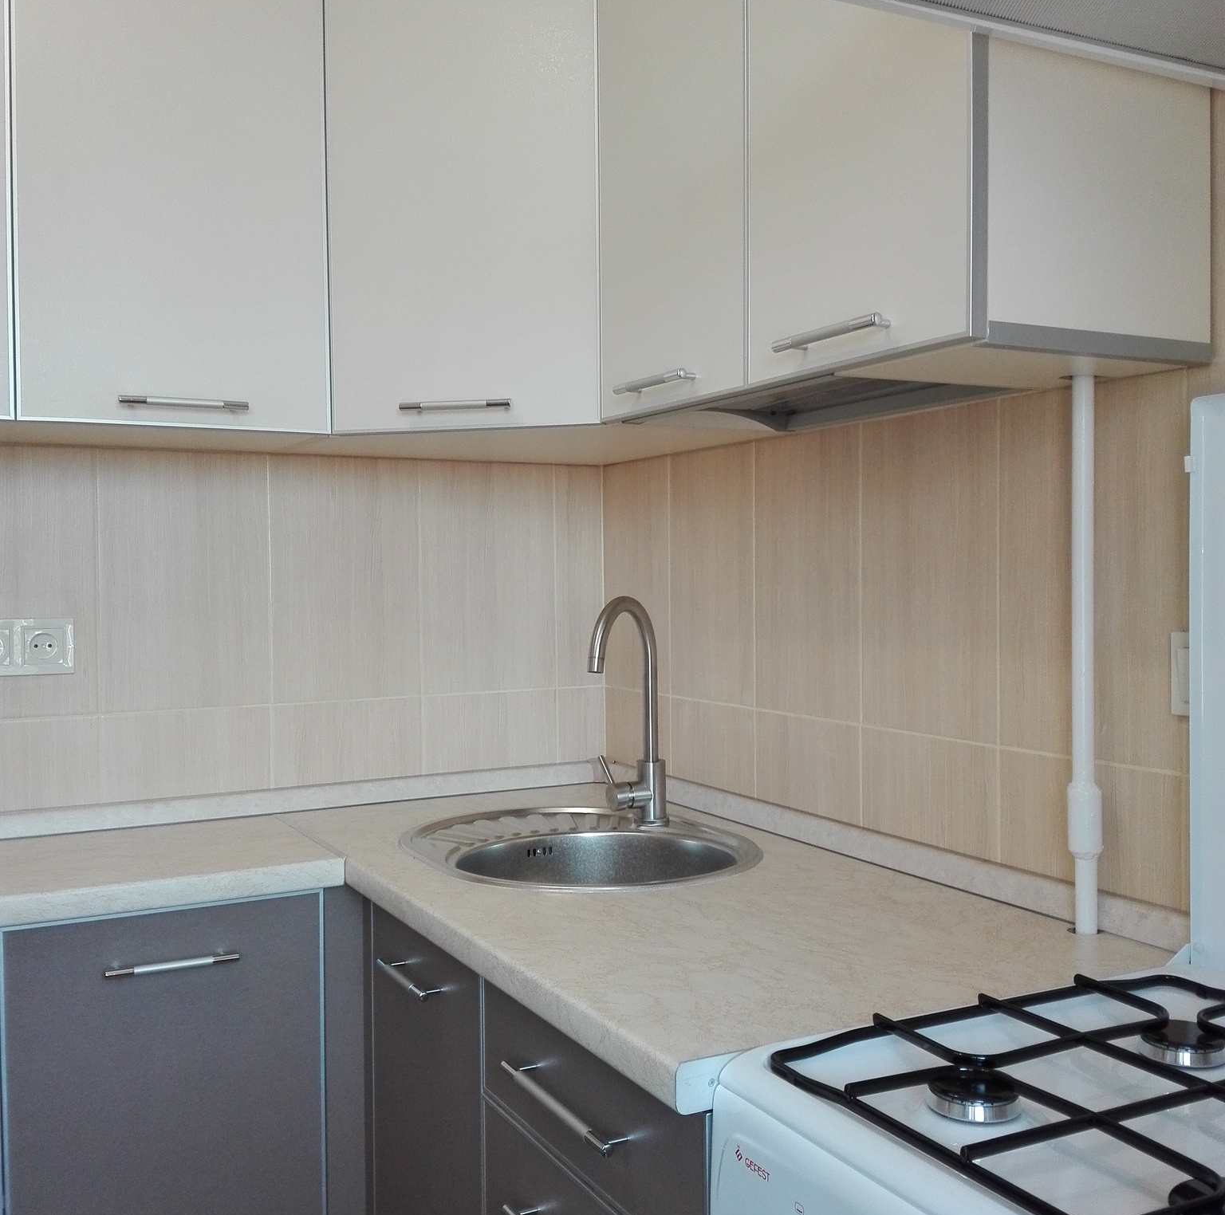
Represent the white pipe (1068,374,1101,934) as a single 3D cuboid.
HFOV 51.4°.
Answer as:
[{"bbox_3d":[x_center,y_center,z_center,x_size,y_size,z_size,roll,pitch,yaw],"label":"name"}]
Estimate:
[{"bbox_3d":[0.481,0.047,1.304,0.034,0.568,0.034,-1,2,-29],"label":"white pipe"}]

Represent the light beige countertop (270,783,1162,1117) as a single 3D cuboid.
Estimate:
[{"bbox_3d":[0.015,0.346,1.635,0.599,0.041,1.222,-1,2,-29],"label":"light beige countertop"}]

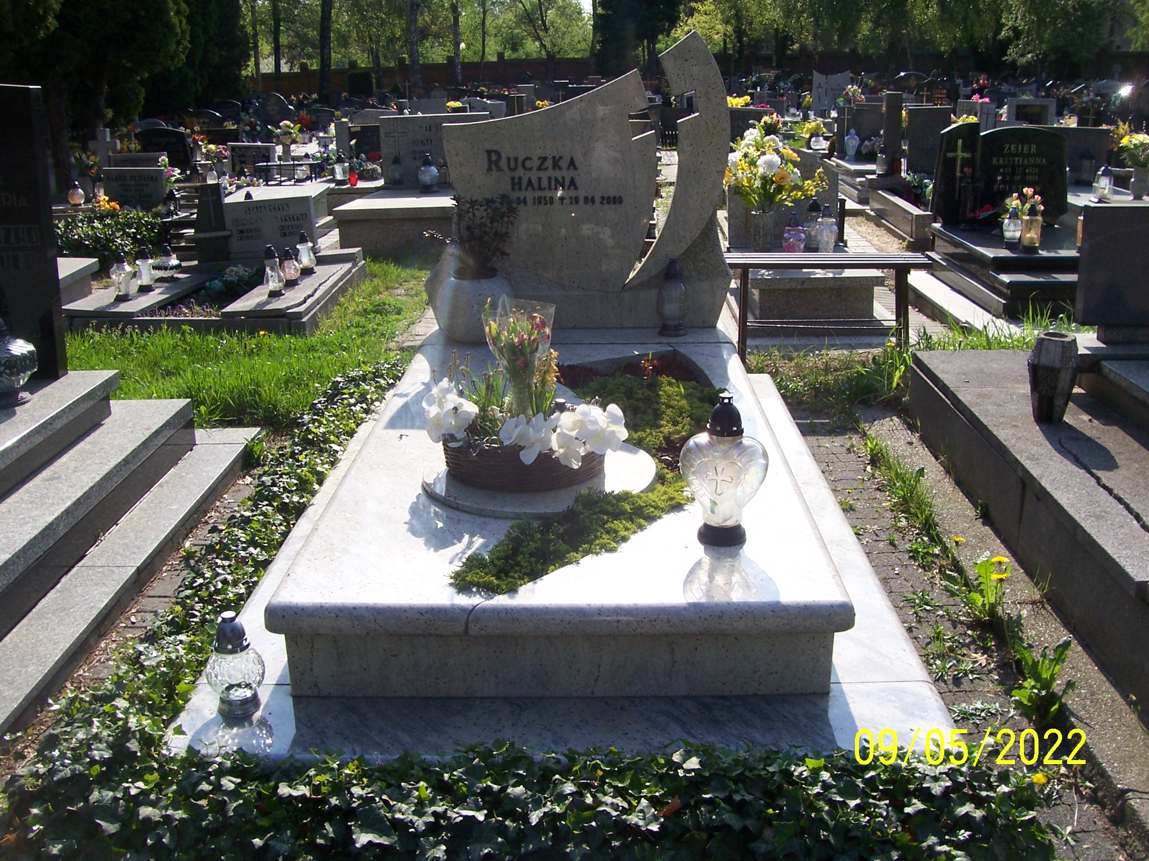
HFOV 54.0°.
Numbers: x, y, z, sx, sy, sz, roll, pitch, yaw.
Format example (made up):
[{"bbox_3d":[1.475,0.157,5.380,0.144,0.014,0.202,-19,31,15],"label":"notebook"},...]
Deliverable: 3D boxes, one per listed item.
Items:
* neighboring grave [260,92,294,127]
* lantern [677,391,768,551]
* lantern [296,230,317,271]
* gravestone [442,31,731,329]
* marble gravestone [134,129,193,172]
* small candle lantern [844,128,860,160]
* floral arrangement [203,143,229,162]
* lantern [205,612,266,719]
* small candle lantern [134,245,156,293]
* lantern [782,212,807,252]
[{"bbox_3d":[-4.225,-4.459,15.887,0.555,0.572,0.130,-1,18,0],"label":"neighboring grave"},{"bbox_3d":[0.302,0.075,2.299,0.179,0.310,0.105,3,18,12],"label":"lantern"},{"bbox_3d":[-1.460,-0.983,6.150,0.115,0.216,0.115,-1,18,0],"label":"lantern"},{"bbox_3d":[0.027,-0.847,3.866,1.005,0.970,0.190,0,19,1],"label":"gravestone"},{"bbox_3d":[-4.663,-3.168,12.807,0.701,0.539,0.120,-1,18,-1],"label":"marble gravestone"},{"bbox_3d":[2.264,-2.328,9.162,0.124,0.254,0.124,0,19,2],"label":"small candle lantern"},{"bbox_3d":[-3.309,-2.560,10.400,0.256,0.190,0.240,0,19,2],"label":"floral arrangement"},{"bbox_3d":[-0.630,0.431,2.100,0.114,0.197,0.114,0,19,2],"label":"lantern"},{"bbox_3d":[-2.514,-0.945,6.570,0.115,0.247,0.115,-1,18,0],"label":"small candle lantern"},{"bbox_3d":[1.095,-0.980,5.582,0.118,0.196,0.118,0,19,2],"label":"lantern"}]

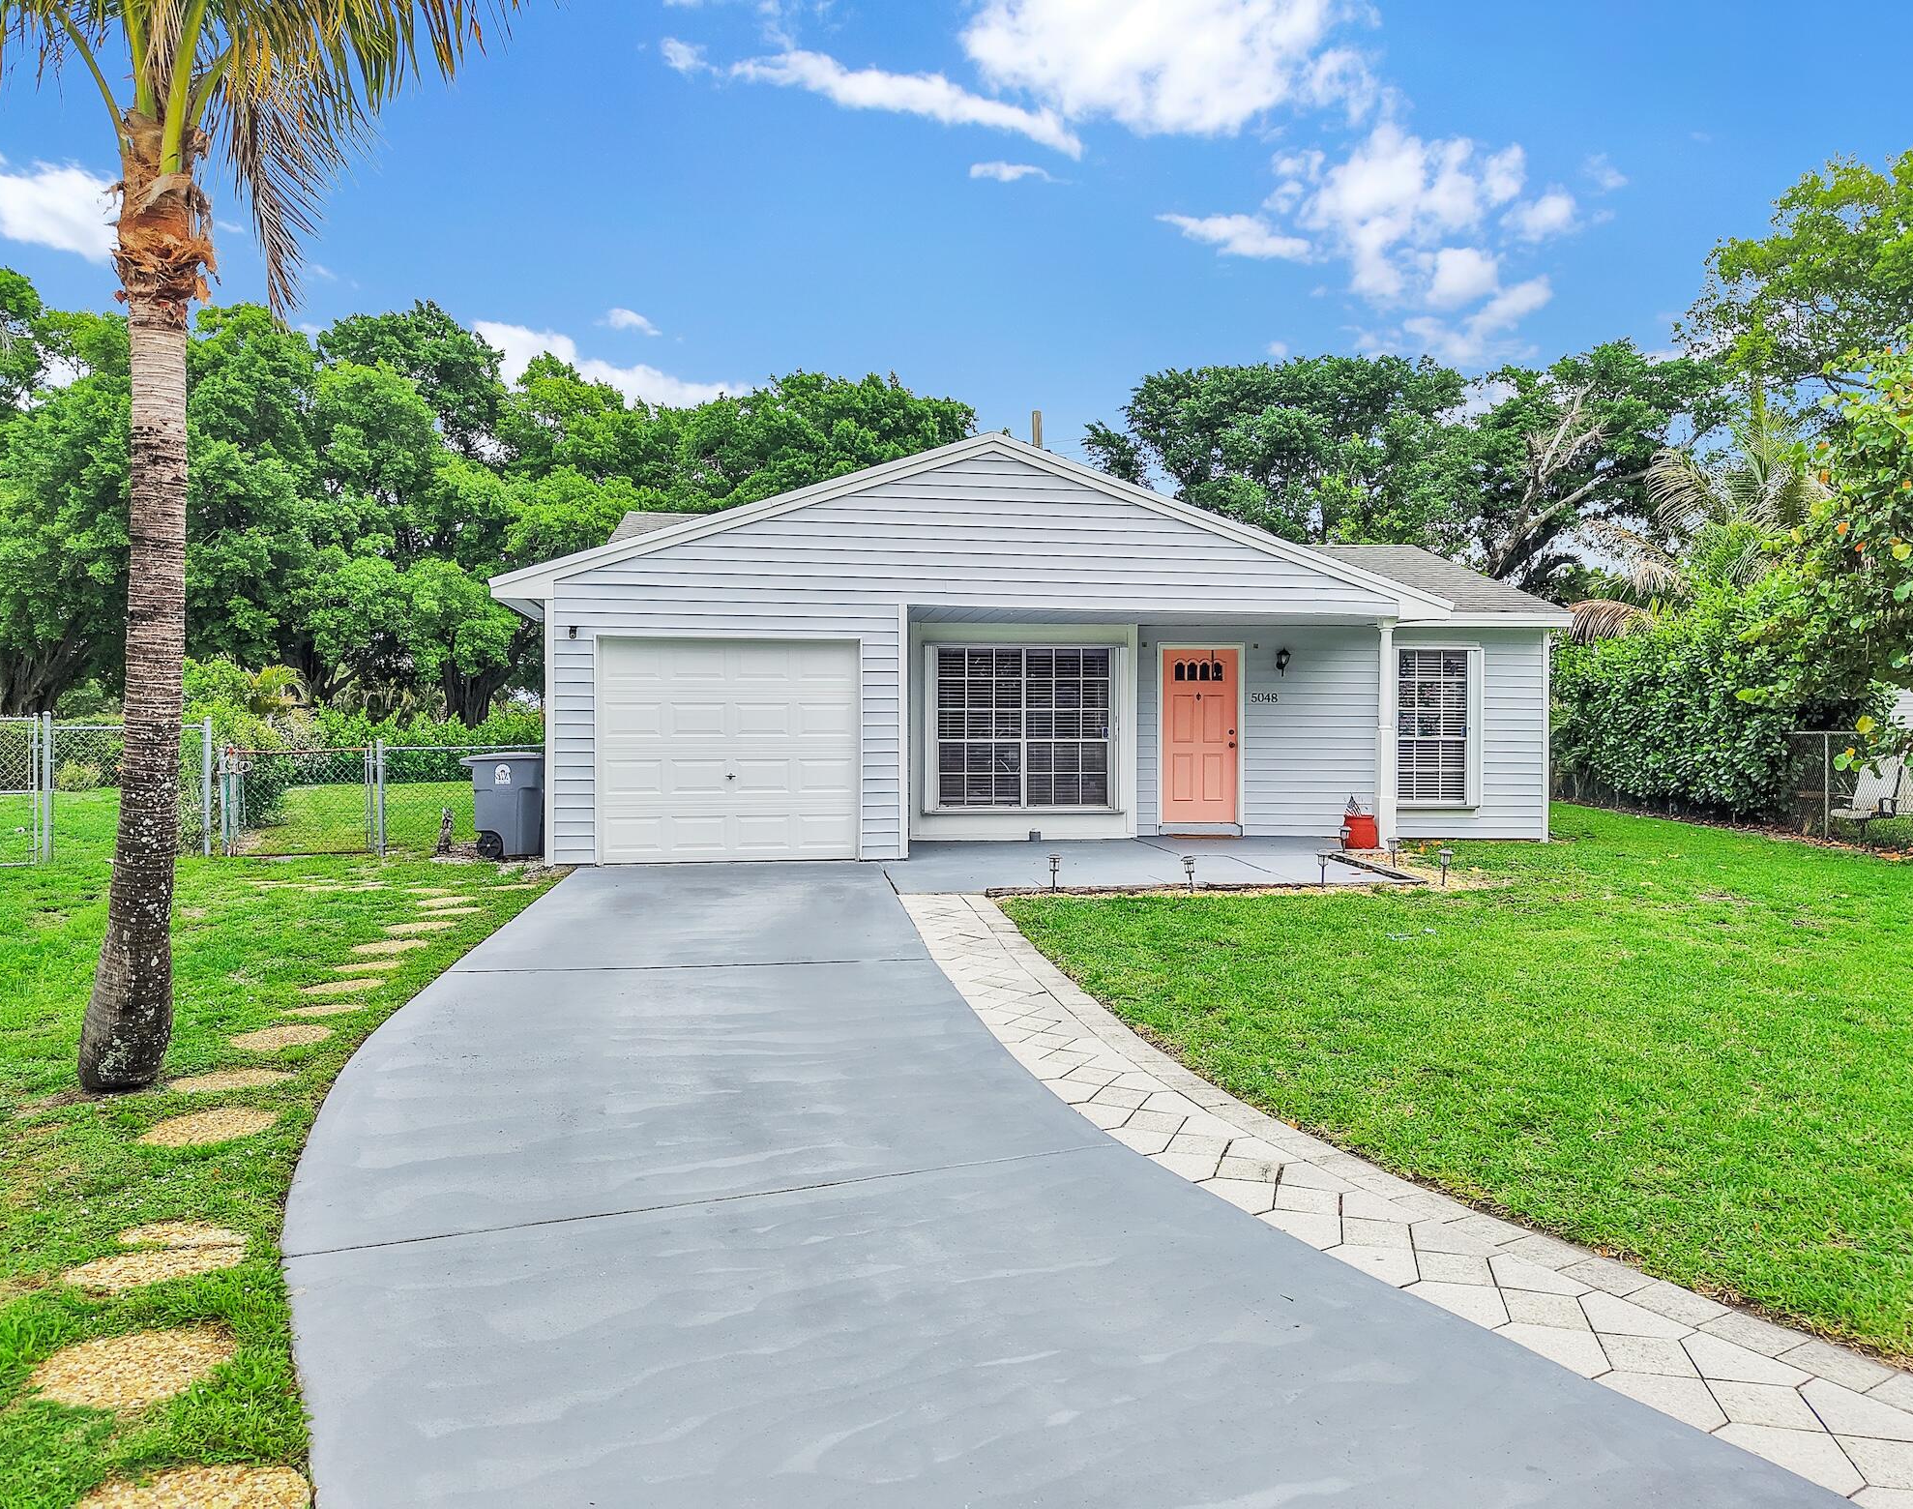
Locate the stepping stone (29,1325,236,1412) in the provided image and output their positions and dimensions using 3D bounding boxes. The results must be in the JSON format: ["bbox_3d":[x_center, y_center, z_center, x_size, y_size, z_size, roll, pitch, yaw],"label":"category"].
[{"bbox_3d":[-2.020,1.522,3.430,0.450,0.050,0.455,0,0,0],"label":"stepping stone"}]

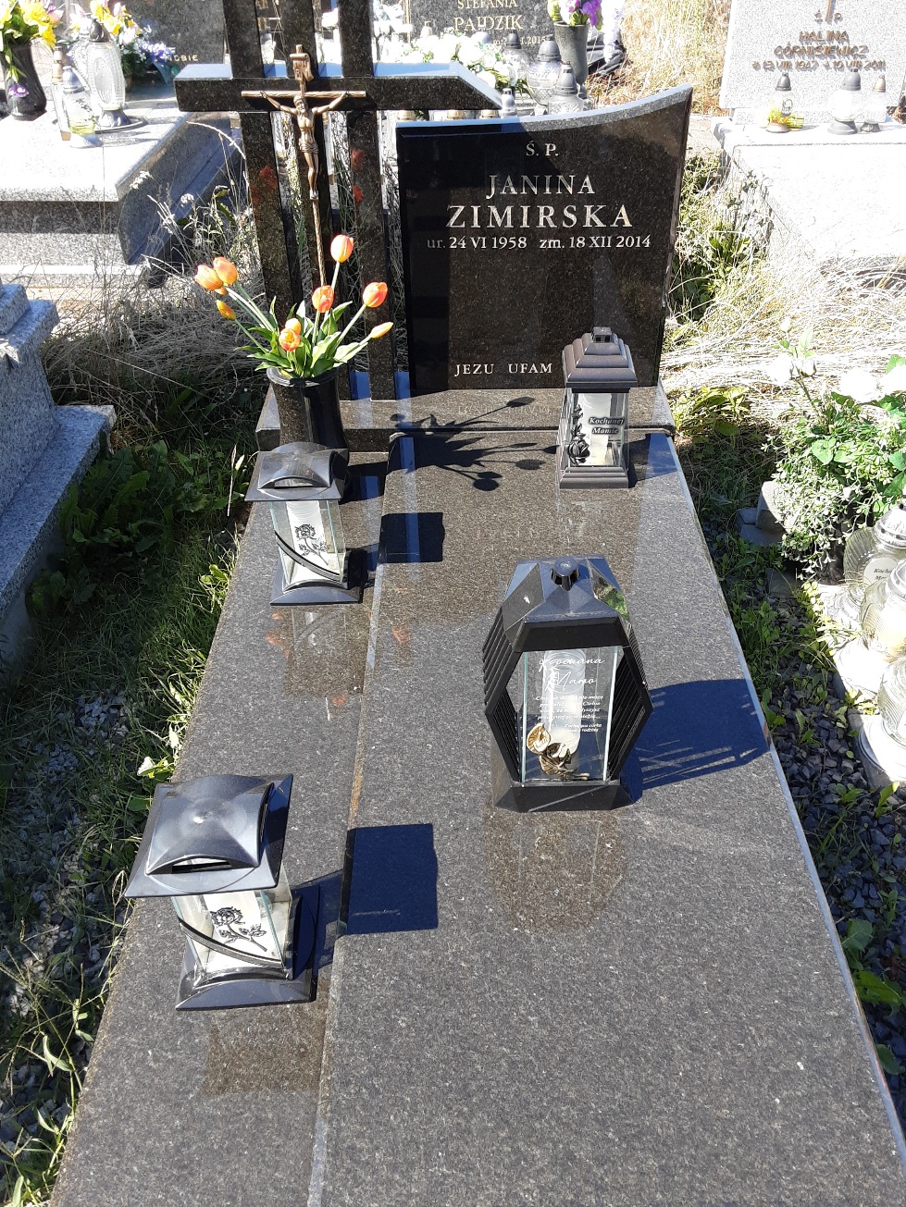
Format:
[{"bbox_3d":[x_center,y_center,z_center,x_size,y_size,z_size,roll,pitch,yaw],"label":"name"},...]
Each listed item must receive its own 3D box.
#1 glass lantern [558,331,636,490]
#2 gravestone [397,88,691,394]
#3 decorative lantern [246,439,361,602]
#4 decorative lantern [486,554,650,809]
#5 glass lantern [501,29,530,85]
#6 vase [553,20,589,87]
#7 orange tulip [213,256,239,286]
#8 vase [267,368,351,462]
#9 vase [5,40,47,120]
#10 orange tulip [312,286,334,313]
[{"bbox_3d":[0.289,-0.403,1.970,0.141,0.315,0.143,-1,39,0],"label":"glass lantern"},{"bbox_3d":[0.192,-0.784,2.164,0.600,0.640,0.074,-1,39,0],"label":"gravestone"},{"bbox_3d":[-0.257,-0.155,1.761,0.166,0.268,0.166,-3,39,2],"label":"decorative lantern"},{"bbox_3d":[0.148,0.098,1.281,0.210,0.370,0.142,-3,40,-1],"label":"decorative lantern"},{"bbox_3d":[0.268,-2.372,4.256,0.125,0.217,0.125,-1,39,0],"label":"glass lantern"},{"bbox_3d":[0.503,-2.320,4.151,0.155,0.262,0.155,-1,39,0],"label":"vase"},{"bbox_3d":[-0.420,-0.616,1.808,0.045,0.060,0.045,-32,27,24],"label":"orange tulip"},{"bbox_3d":[-0.301,-0.366,2.048,0.152,0.268,0.153,-1,39,0],"label":"vase"},{"bbox_3d":[-1.885,-2.303,4.279,0.172,0.285,0.172,-1,39,1],"label":"vase"},{"bbox_3d":[-0.225,-0.527,1.689,0.045,0.060,0.045,4,61,-3],"label":"orange tulip"}]

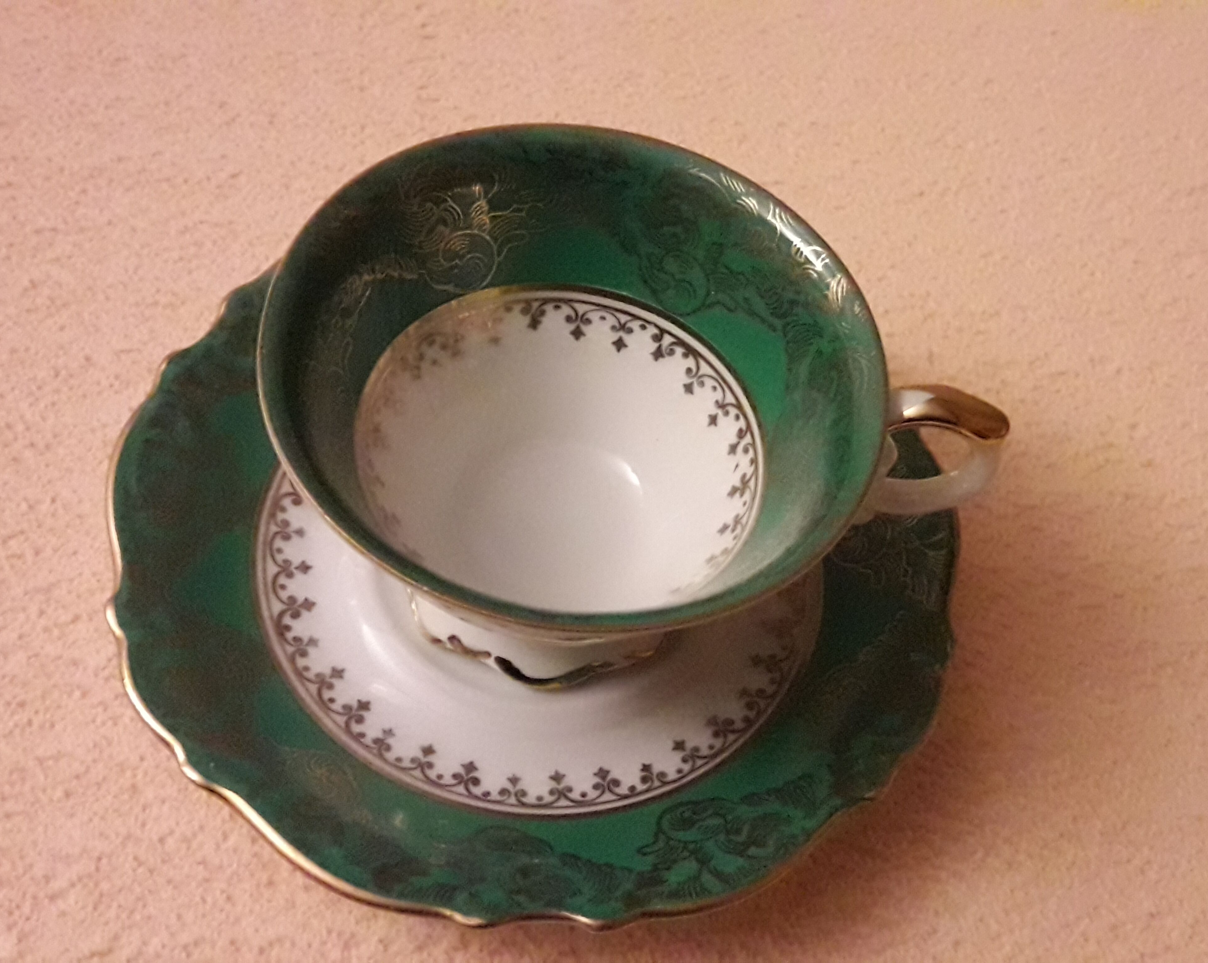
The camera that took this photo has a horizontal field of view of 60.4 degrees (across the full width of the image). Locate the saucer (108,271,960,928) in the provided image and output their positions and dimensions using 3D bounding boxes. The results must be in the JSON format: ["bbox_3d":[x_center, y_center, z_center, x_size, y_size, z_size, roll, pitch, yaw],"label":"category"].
[{"bbox_3d":[-0.010,0.007,0.191,0.147,0.024,0.147,0,58,-9],"label":"saucer"}]

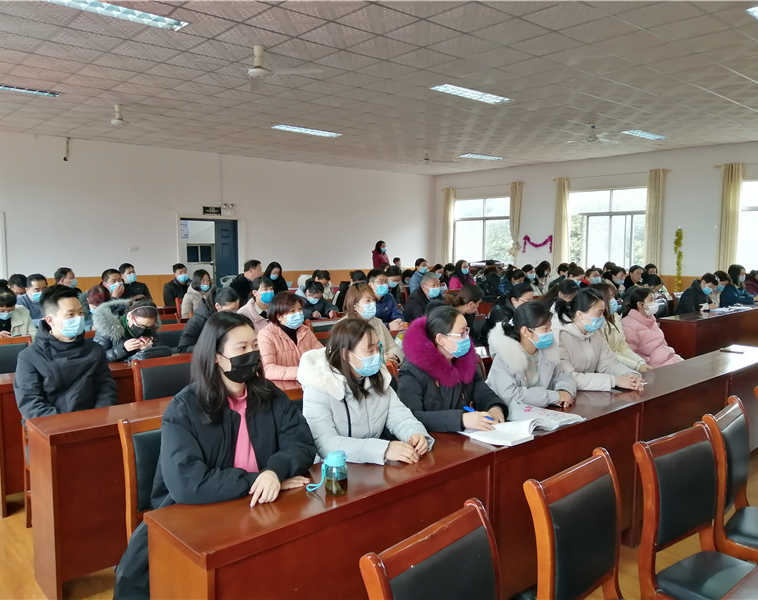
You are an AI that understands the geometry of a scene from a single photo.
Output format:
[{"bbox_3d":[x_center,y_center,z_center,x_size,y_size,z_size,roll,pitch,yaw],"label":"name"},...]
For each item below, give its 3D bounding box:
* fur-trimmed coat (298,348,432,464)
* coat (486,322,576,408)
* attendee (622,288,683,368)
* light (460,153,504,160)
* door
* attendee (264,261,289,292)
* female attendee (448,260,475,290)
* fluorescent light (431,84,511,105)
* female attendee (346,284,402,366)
[{"bbox_3d":[-0.072,0.590,2.603,0.560,0.670,0.540,6,8,43],"label":"fur-trimmed coat"},{"bbox_3d":[0.778,0.451,3.168,0.500,0.690,0.500,-5,7,-42],"label":"coat"},{"bbox_3d":[2.009,0.547,4.398,0.500,1.220,0.750,-5,7,-42],"label":"attendee"},{"bbox_3d":[2.306,-3.128,13.156,1.220,0.080,0.310,-5,8,-41],"label":"light"},{"bbox_3d":[-3.339,-0.734,13.137,0.600,1.987,0.060,-5,8,-41],"label":"door"},{"bbox_3d":[-1.420,0.154,8.326,0.460,1.280,0.620,-4,6,-37],"label":"attendee"},{"bbox_3d":[1.478,-0.051,10.570,0.480,1.290,0.650,-5,7,-42],"label":"female attendee"},{"bbox_3d":[1.115,-2.488,7.164,1.240,0.080,0.290,-5,7,-42],"label":"fluorescent light"},{"bbox_3d":[-0.076,0.524,4.446,0.720,1.260,0.520,6,8,43],"label":"female attendee"}]

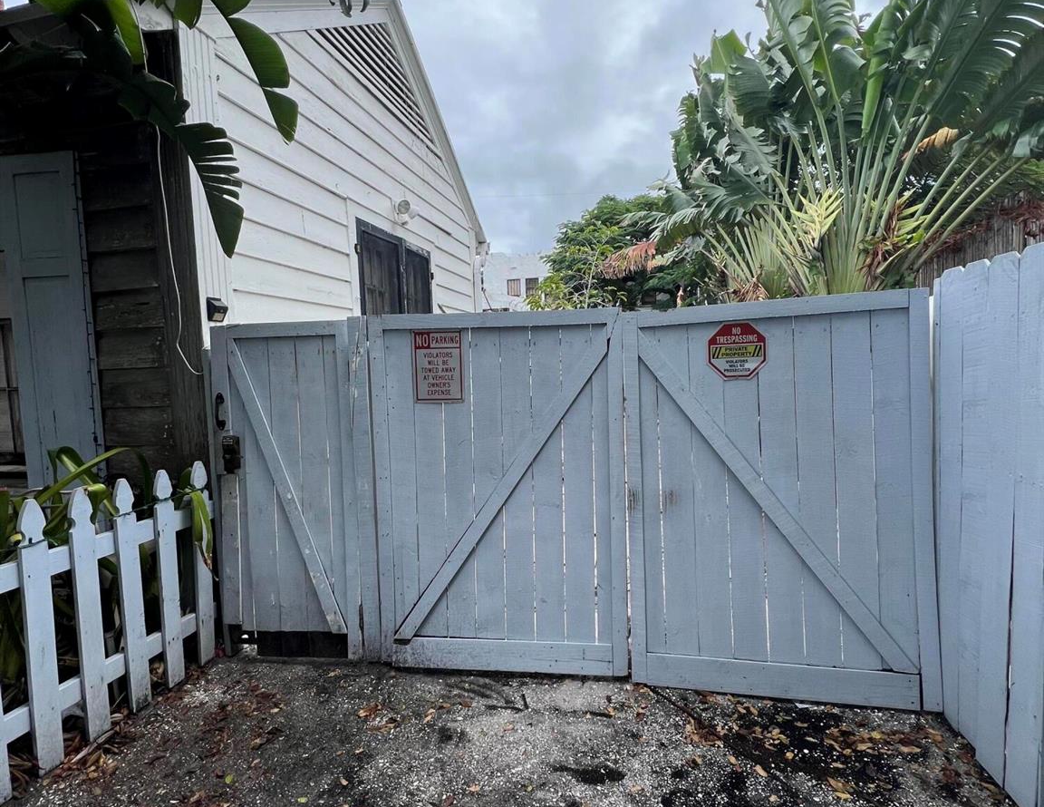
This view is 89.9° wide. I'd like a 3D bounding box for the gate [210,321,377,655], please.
[{"bbox_3d":[-1.155,0.443,2.675,0.809,1.694,0.060,-2,2,6],"label":"gate"}]

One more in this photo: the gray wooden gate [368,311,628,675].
[{"bbox_3d":[-0.117,0.436,2.572,1.234,1.750,0.060,-2,2,6],"label":"gray wooden gate"}]

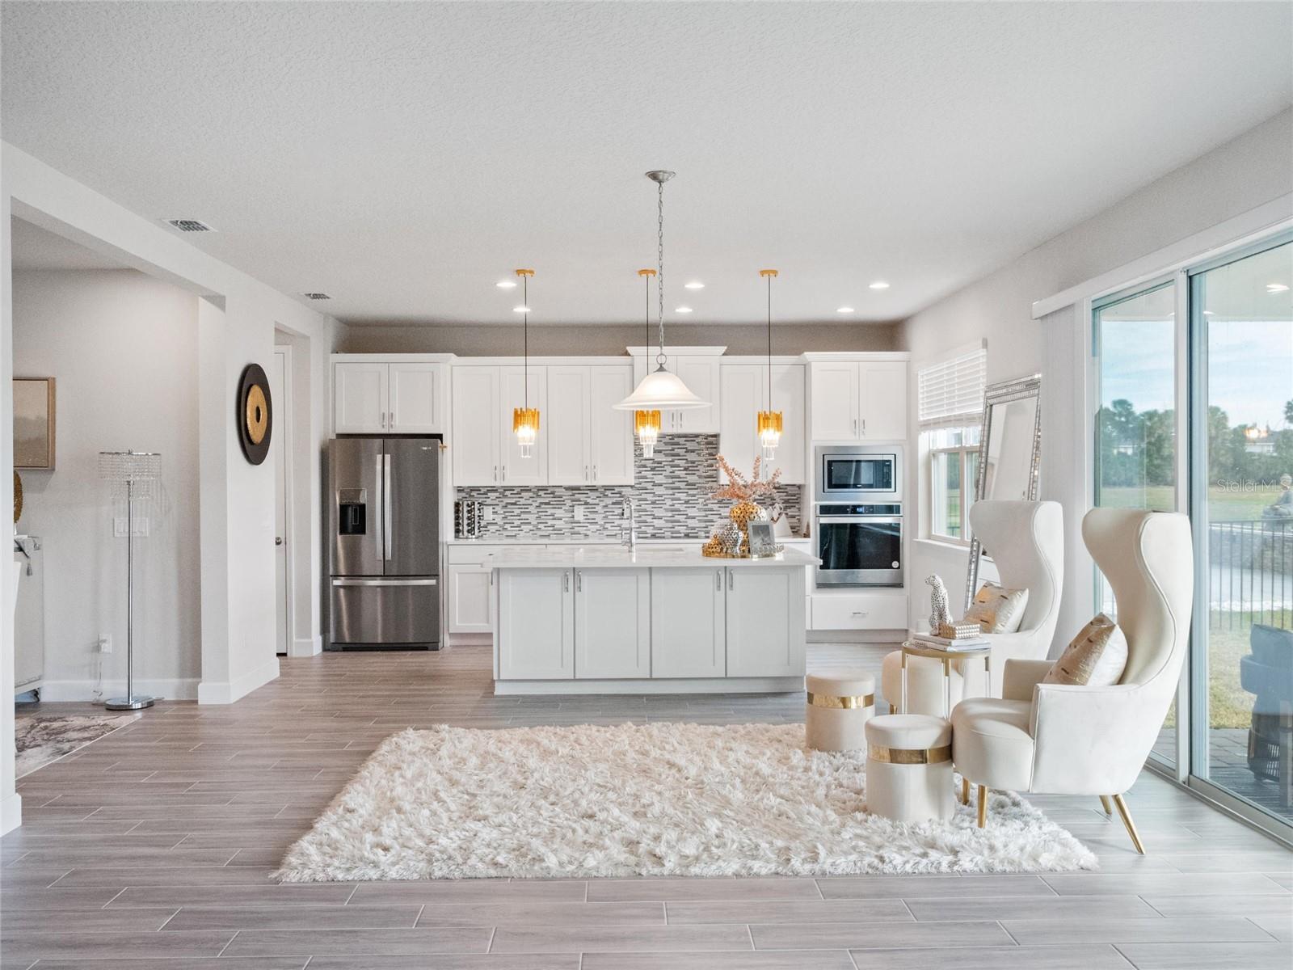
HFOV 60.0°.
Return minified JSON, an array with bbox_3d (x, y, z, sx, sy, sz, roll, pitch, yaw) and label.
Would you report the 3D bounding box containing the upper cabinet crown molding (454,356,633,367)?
[{"bbox_3d":[-0.901,-1.081,9.874,1.600,0.085,0.090,0,0,-1],"label":"upper cabinet crown molding"}]

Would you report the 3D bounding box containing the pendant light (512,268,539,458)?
[{"bbox_3d":[-0.813,-0.813,7.577,0.181,1.258,0.181,0,0,-1],"label":"pendant light"}]

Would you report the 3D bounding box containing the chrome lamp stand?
[{"bbox_3d":[-3.306,0.597,7.168,0.400,1.633,0.400,0,0,-1],"label":"chrome lamp stand"}]

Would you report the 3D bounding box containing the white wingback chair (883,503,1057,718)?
[{"bbox_3d":[1.726,0.748,5.948,0.890,1.315,0.700,0,0,-10],"label":"white wingback chair"}]

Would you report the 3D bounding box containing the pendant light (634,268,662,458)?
[{"bbox_3d":[0.011,-0.815,7.598,0.184,1.261,0.184,0,0,-1],"label":"pendant light"}]

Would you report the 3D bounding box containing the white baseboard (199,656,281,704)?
[{"bbox_3d":[-2.789,1.342,7.725,0.210,0.133,1.032,0,0,-1],"label":"white baseboard"}]

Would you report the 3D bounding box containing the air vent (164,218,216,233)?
[{"bbox_3d":[-2.515,-1.418,6.180,0.205,0.020,0.300,0,0,-1],"label":"air vent"}]

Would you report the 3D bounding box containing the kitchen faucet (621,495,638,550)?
[{"bbox_3d":[-0.132,0.278,8.081,0.105,0.400,0.200,0,0,-18],"label":"kitchen faucet"}]

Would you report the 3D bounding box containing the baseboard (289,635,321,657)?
[{"bbox_3d":[-2.809,1.327,9.238,0.190,0.145,0.240,0,0,-1],"label":"baseboard"}]

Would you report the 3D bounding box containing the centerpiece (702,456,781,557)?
[{"bbox_3d":[0.649,0.141,7.619,0.538,0.681,0.400,0,0,-1],"label":"centerpiece"}]

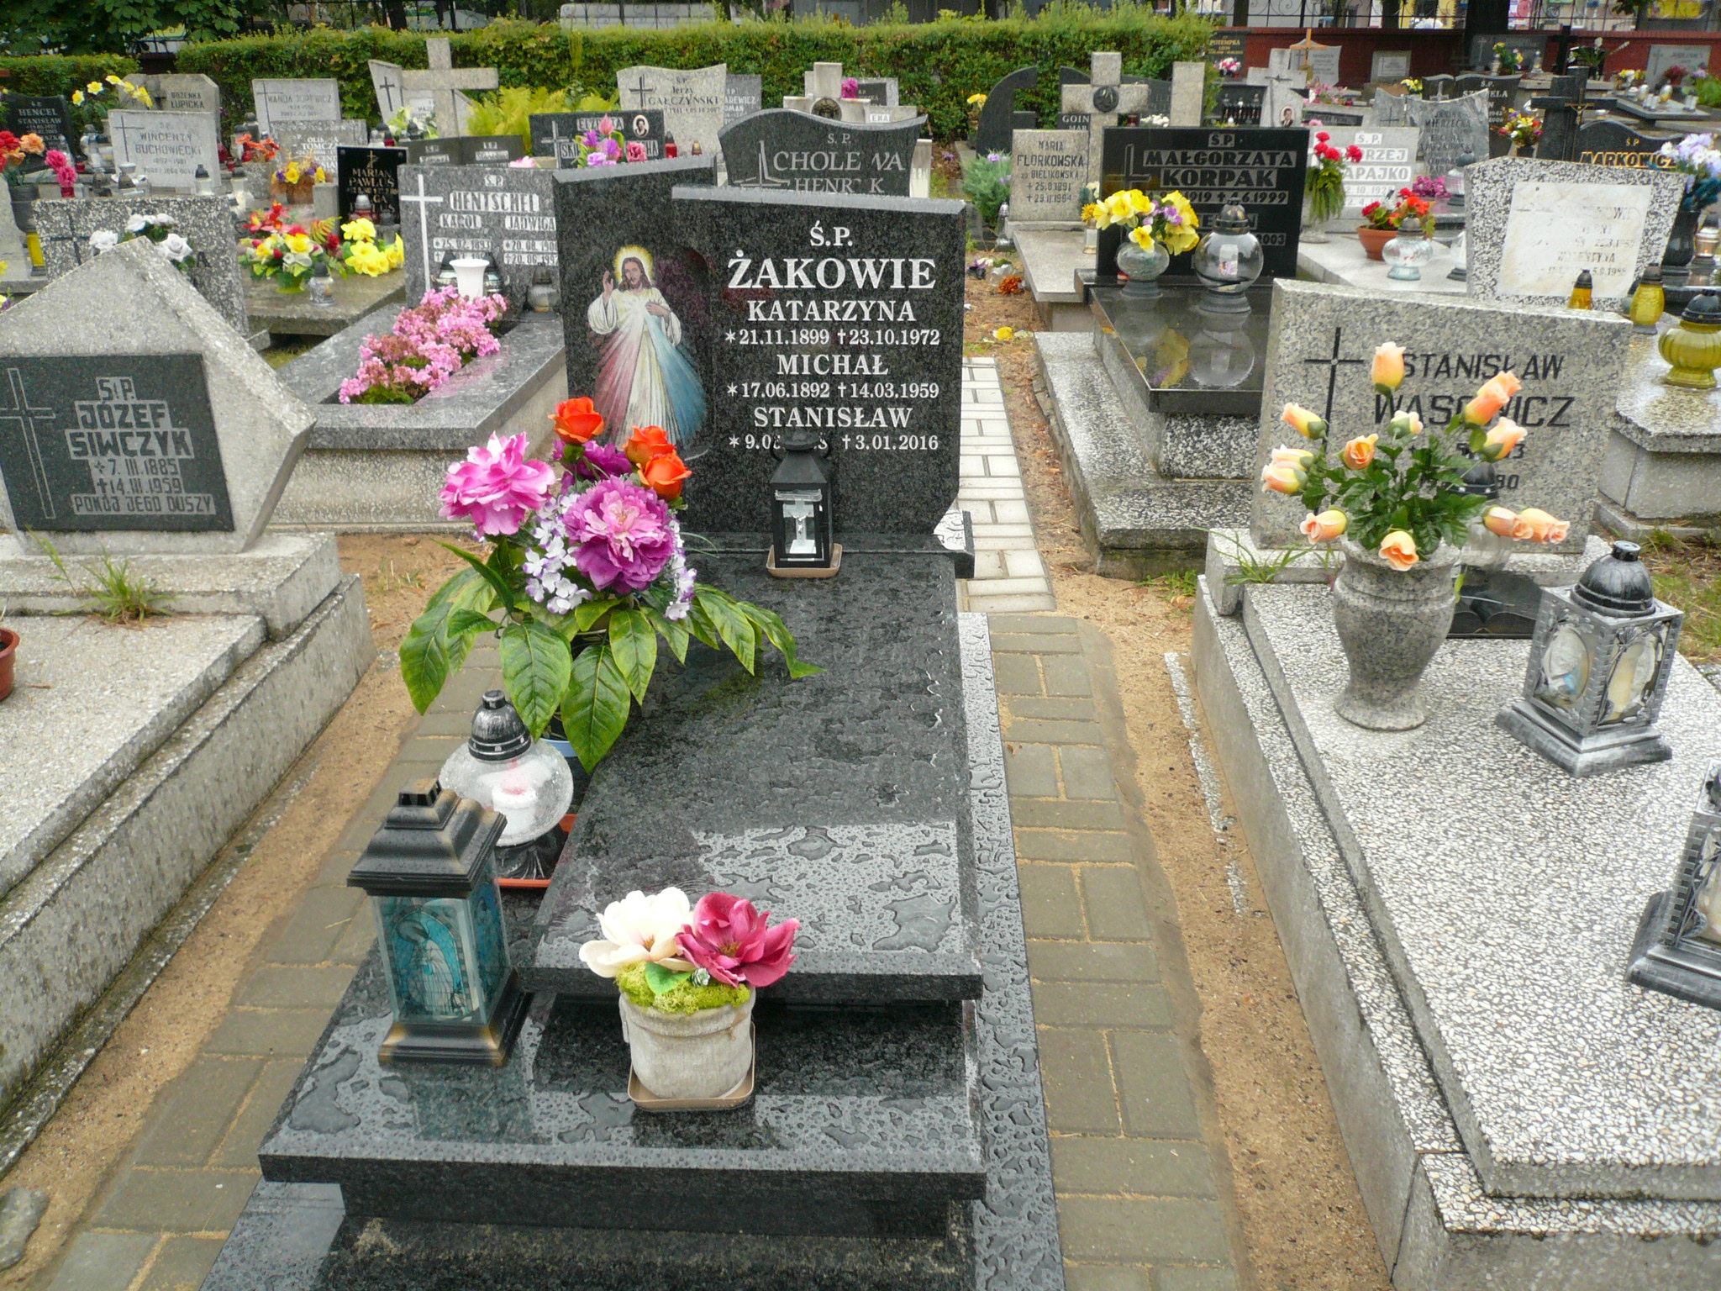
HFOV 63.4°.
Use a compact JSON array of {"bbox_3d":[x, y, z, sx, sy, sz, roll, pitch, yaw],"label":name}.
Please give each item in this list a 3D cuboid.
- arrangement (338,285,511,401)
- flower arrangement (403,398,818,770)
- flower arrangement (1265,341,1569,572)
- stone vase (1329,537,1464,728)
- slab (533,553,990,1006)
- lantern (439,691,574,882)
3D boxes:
[{"bbox_3d":[-1.367,-0.947,4.390,0.340,0.200,0.870,2,26,4],"label":"arrangement"},{"bbox_3d":[-0.401,-0.124,2.239,0.655,0.530,0.460,1,26,2],"label":"flower arrangement"},{"bbox_3d":[0.854,-0.285,2.151,0.430,0.350,0.370,2,26,4],"label":"flower arrangement"},{"bbox_3d":[0.877,-0.026,2.297,0.205,0.295,0.205,2,26,4],"label":"stone vase"},{"bbox_3d":[-0.116,0.129,2.322,0.577,0.048,1.320,0,26,2],"label":"slab"},{"bbox_3d":[-0.542,0.205,2.121,0.200,0.280,0.200,1,26,2],"label":"lantern"}]

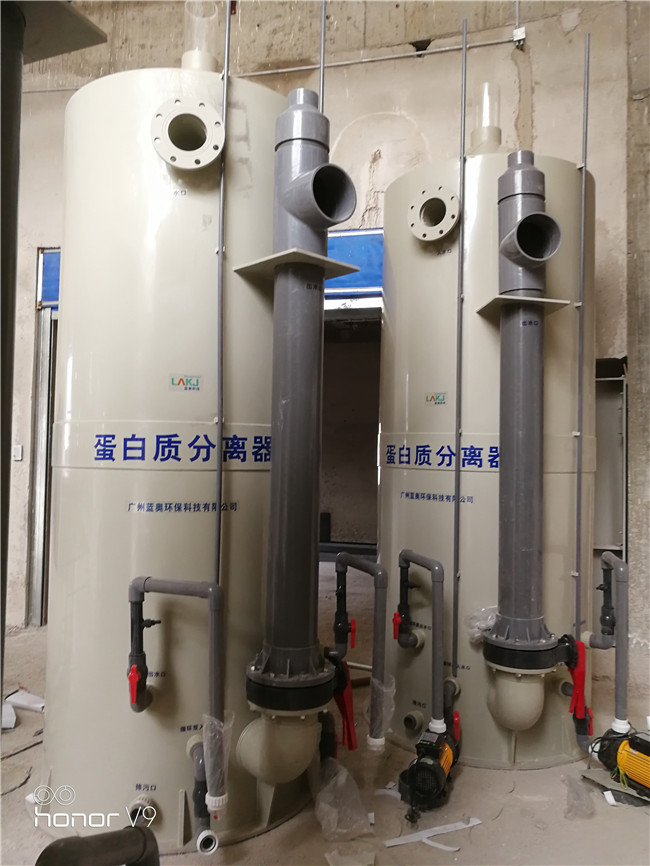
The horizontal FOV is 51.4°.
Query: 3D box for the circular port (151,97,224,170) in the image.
[{"bbox_3d":[-0.524,-1.135,2.613,0.281,0.281,0.127,1,-2,-8],"label":"circular port"}]

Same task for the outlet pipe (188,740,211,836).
[{"bbox_3d":[-0.459,1.302,2.491,0.083,0.324,0.118,2,-2,-15],"label":"outlet pipe"}]

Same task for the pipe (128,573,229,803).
[{"bbox_3d":[-0.536,0.926,2.469,0.420,0.799,0.172,1,-2,19],"label":"pipe"}]

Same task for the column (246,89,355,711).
[{"bbox_3d":[-0.092,-0.173,2.622,0.353,2.380,0.382,3,-2,-41],"label":"column"}]

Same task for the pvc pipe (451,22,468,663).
[{"bbox_3d":[0.679,-0.450,3.386,0.022,3.317,0.022,0,-2,24],"label":"pvc pipe"}]

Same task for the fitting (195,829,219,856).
[{"bbox_3d":[-0.417,1.448,2.389,0.081,0.083,0.059,2,-2,-22],"label":"fitting"}]

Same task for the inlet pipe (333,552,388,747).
[{"bbox_3d":[0.123,0.948,3.051,0.157,0.782,0.460,2,-2,-29],"label":"inlet pipe"}]

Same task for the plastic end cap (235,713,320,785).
[{"bbox_3d":[-0.162,1.180,2.632,0.235,0.326,0.328,3,-2,-41],"label":"plastic end cap"}]

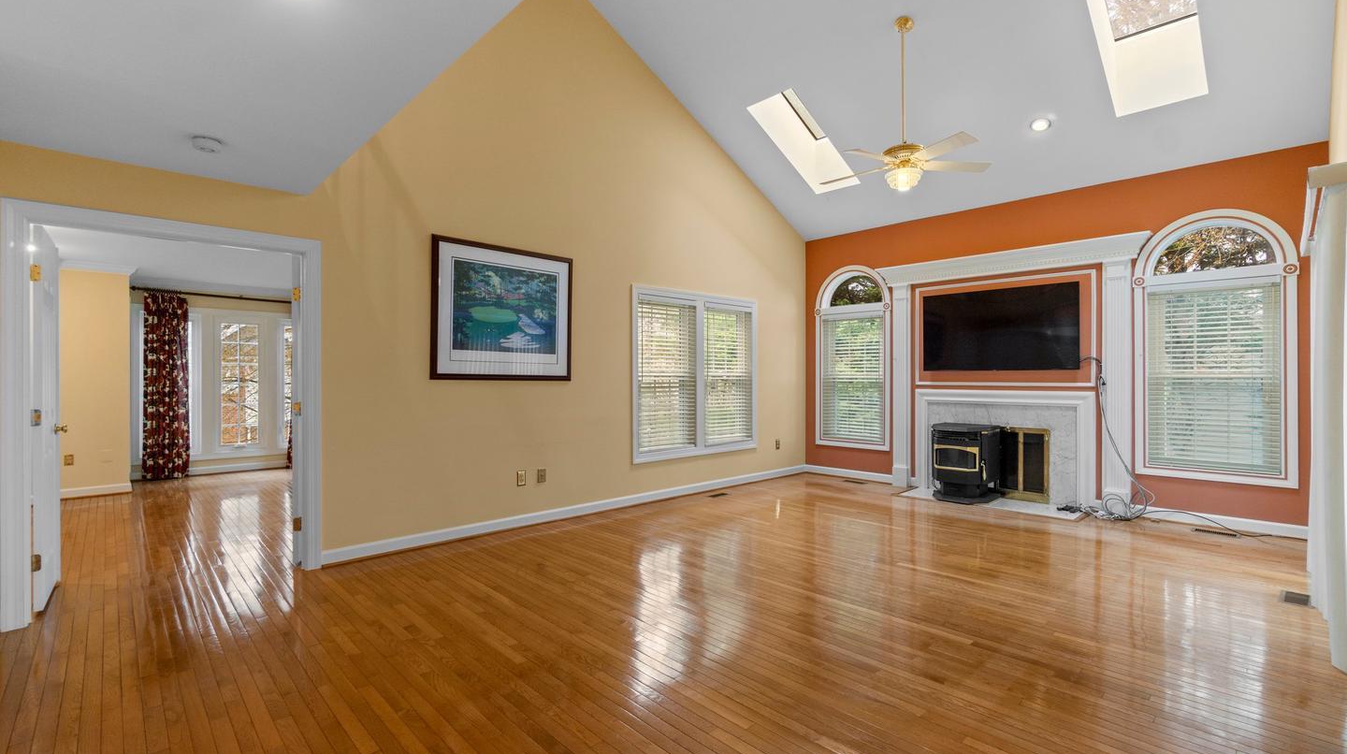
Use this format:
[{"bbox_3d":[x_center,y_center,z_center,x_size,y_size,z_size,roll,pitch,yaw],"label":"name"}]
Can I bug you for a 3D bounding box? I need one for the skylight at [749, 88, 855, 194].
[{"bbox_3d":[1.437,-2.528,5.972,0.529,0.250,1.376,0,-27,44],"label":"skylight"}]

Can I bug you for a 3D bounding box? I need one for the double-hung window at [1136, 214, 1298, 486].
[{"bbox_3d":[4.547,-0.263,4.750,0.981,2.259,0.100,0,0,44],"label":"double-hung window"}]

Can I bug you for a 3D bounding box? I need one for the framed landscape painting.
[{"bbox_3d":[-1.363,-0.512,4.602,1.215,1.084,0.040,0,0,-42],"label":"framed landscape painting"}]

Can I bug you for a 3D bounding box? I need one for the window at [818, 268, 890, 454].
[{"bbox_3d":[2.228,-0.249,6.965,0.963,2.235,0.100,0,0,44],"label":"window"}]

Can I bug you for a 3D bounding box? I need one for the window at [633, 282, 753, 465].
[{"bbox_3d":[0.270,-0.027,6.156,1.861,1.765,0.100,0,0,-42],"label":"window"}]

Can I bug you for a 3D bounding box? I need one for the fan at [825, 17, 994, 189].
[{"bbox_3d":[1.816,-2.157,4.430,1.270,1.390,1.270,0,0,44],"label":"fan"}]

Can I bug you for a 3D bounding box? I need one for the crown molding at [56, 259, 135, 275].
[{"bbox_3d":[-6.050,-1.138,5.898,0.595,0.090,0.080,0,0,-42],"label":"crown molding"}]

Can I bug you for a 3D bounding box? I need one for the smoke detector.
[{"bbox_3d":[-2.320,-1.155,2.793,0.140,0.050,0.140,0,0,-42],"label":"smoke detector"}]

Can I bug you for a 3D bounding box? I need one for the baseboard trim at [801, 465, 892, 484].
[{"bbox_3d":[2.161,1.214,6.987,1.150,0.105,0.020,0,0,44],"label":"baseboard trim"}]

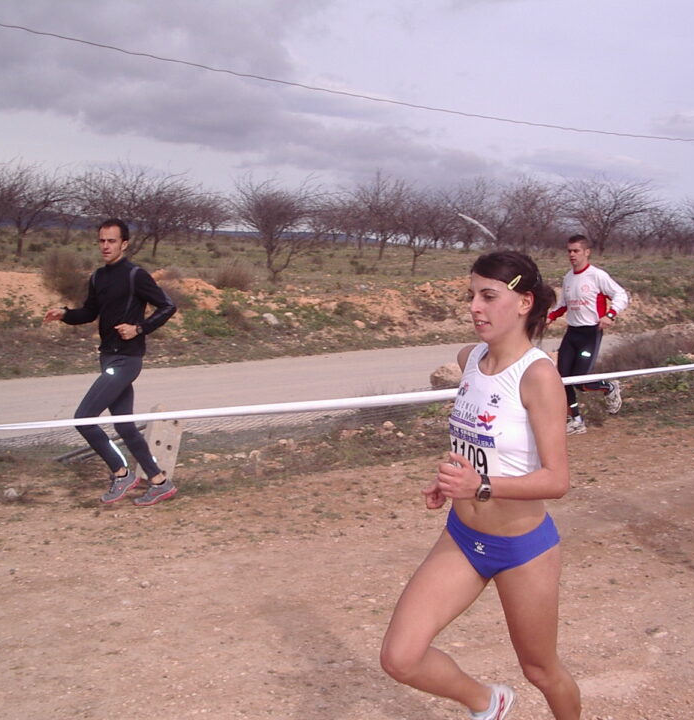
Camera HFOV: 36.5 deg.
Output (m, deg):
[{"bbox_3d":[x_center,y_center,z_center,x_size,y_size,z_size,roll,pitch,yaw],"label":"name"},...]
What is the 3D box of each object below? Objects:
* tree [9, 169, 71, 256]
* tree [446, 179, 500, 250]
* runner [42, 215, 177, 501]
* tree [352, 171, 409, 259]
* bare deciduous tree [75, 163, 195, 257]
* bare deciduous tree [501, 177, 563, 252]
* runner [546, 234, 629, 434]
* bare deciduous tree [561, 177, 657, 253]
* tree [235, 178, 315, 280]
[{"bbox_3d":[-10.832,-5.196,37.000,2.395,3.195,2.700,1,7,0],"label":"tree"},{"bbox_3d":[5.203,-5.937,43.000,2.534,3.101,2.800,1,7,0],"label":"tree"},{"bbox_3d":[-1.403,0.015,6.250,0.700,1.700,0.580,-5,9,-43],"label":"runner"},{"bbox_3d":[1.240,-5.366,39.000,2.361,3.294,2.700,1,7,0],"label":"tree"},{"bbox_3d":[-7.426,-5.284,37.000,4.213,3.300,4.000,1,7,0],"label":"bare deciduous tree"},{"bbox_3d":[7.217,-5.641,41.000,2.533,2.996,2.800,1,7,0],"label":"bare deciduous tree"},{"bbox_3d":[2.027,-0.215,8.880,0.720,1.680,0.580,-5,9,-42],"label":"runner"},{"bbox_3d":[10.213,-5.641,41.000,3.735,2.996,3.600,1,7,0],"label":"bare deciduous tree"},{"bbox_3d":[-2.002,-3.625,29.500,2.351,2.911,2.351,1,7,0],"label":"tree"}]

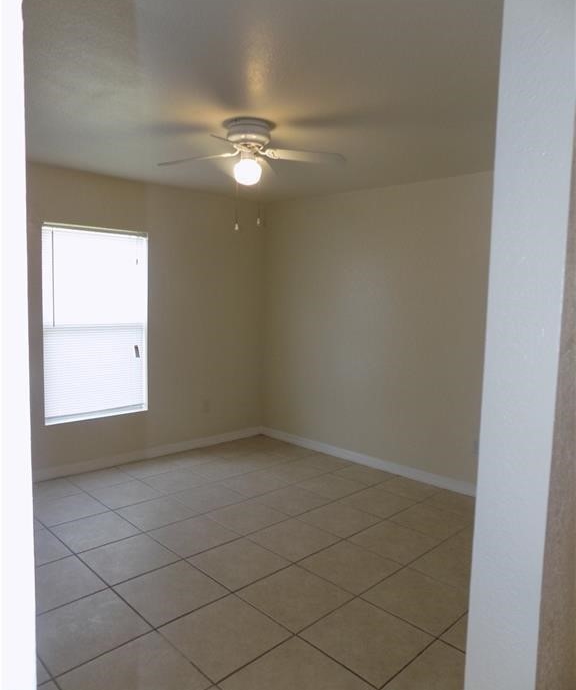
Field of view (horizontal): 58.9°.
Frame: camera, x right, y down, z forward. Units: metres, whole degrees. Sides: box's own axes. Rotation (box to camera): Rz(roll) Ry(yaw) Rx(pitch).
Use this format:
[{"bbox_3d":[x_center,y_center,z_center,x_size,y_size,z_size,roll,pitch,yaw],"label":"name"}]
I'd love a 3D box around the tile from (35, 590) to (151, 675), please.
[{"bbox_3d":[-0.900,1.265,2.272,0.436,0.010,0.436,-3,7,-45],"label":"tile"}]

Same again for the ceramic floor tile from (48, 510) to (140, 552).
[{"bbox_3d":[-1.208,1.177,3.207,0.436,0.010,0.436,-3,7,-45],"label":"ceramic floor tile"}]

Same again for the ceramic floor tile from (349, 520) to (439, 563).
[{"bbox_3d":[0.657,1.230,3.192,0.436,0.010,0.436,7,7,45],"label":"ceramic floor tile"}]

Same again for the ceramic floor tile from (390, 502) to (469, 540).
[{"bbox_3d":[0.976,1.221,3.518,0.440,0.012,0.440,-3,7,-44],"label":"ceramic floor tile"}]

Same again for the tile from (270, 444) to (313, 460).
[{"bbox_3d":[0.031,1.068,5.103,0.440,0.012,0.440,-3,7,-44],"label":"tile"}]

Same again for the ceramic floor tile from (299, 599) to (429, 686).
[{"bbox_3d":[0.348,1.306,2.274,0.440,0.012,0.440,-3,7,-44],"label":"ceramic floor tile"}]

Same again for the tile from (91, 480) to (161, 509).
[{"bbox_3d":[-1.209,1.113,3.805,0.436,0.010,0.436,7,7,45],"label":"tile"}]

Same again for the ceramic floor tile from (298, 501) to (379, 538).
[{"bbox_3d":[0.355,1.198,3.514,0.436,0.010,0.436,-3,7,-45],"label":"ceramic floor tile"}]

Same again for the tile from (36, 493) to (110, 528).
[{"bbox_3d":[-1.520,1.128,3.494,0.436,0.010,0.436,7,7,45],"label":"tile"}]

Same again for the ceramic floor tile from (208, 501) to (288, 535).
[{"bbox_3d":[-0.282,1.187,3.540,0.440,0.012,0.440,-3,7,-44],"label":"ceramic floor tile"}]

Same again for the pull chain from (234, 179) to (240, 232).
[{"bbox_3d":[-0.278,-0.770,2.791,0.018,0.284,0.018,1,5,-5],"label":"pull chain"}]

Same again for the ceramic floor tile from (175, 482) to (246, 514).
[{"bbox_3d":[-0.580,1.144,3.828,0.436,0.010,0.436,-3,7,-45],"label":"ceramic floor tile"}]

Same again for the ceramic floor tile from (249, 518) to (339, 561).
[{"bbox_3d":[0.035,1.208,3.189,0.436,0.010,0.436,7,7,45],"label":"ceramic floor tile"}]

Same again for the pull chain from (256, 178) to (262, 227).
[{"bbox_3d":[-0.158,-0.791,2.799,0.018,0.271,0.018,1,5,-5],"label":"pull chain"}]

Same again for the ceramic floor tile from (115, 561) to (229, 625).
[{"bbox_3d":[-0.596,1.255,2.604,0.440,0.012,0.440,-3,7,-44],"label":"ceramic floor tile"}]

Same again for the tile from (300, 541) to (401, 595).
[{"bbox_3d":[0.346,1.244,2.881,0.436,0.010,0.436,7,7,45],"label":"tile"}]

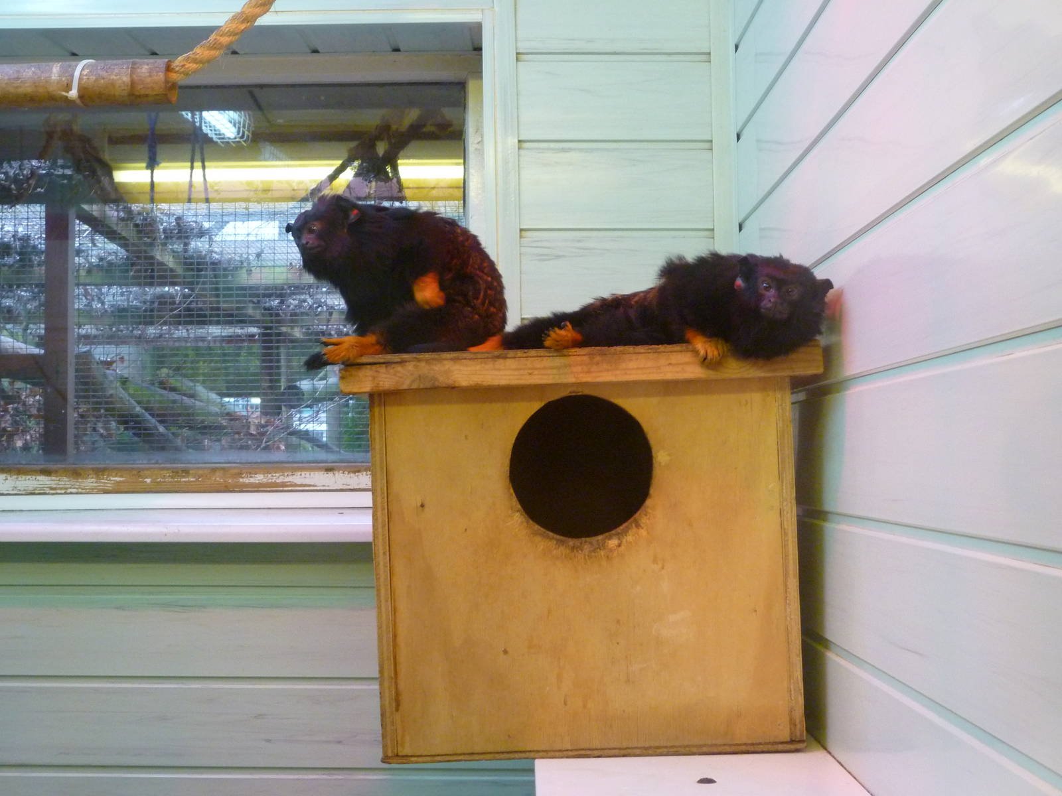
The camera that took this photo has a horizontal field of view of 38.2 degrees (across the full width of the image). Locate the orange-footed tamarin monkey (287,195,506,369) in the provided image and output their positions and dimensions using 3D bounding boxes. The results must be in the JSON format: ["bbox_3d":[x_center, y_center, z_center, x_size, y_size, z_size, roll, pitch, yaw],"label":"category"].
[{"bbox_3d":[-0.111,-0.097,1.270,0.175,0.143,0.100,0,-2,-20],"label":"orange-footed tamarin monkey"}]

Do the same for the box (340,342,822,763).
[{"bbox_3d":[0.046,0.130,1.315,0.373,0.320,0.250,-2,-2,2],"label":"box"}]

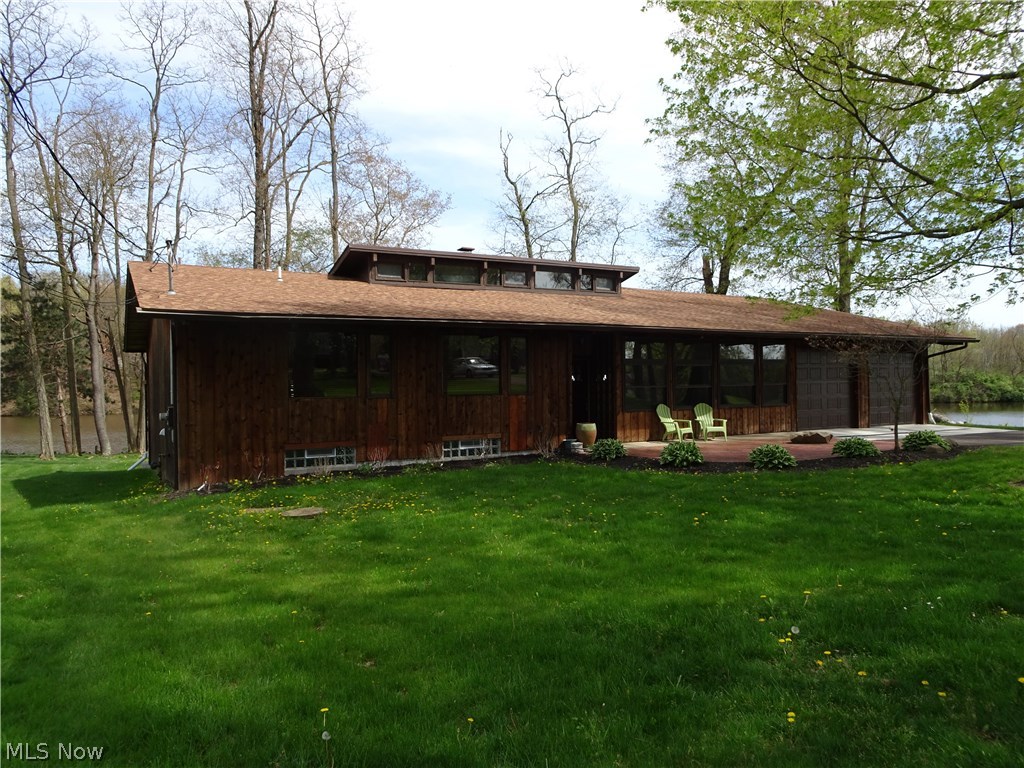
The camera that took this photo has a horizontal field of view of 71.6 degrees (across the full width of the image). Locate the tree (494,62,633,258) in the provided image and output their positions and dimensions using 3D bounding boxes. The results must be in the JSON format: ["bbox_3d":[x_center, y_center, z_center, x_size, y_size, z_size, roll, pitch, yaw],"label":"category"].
[{"bbox_3d":[2.650,-6.900,36.450,7.000,19.060,6.500,-1,0,0],"label":"tree"}]

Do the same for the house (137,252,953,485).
[{"bbox_3d":[2.040,-0.840,23.090,25.470,5.270,11.580,-1,0,-30],"label":"house"}]

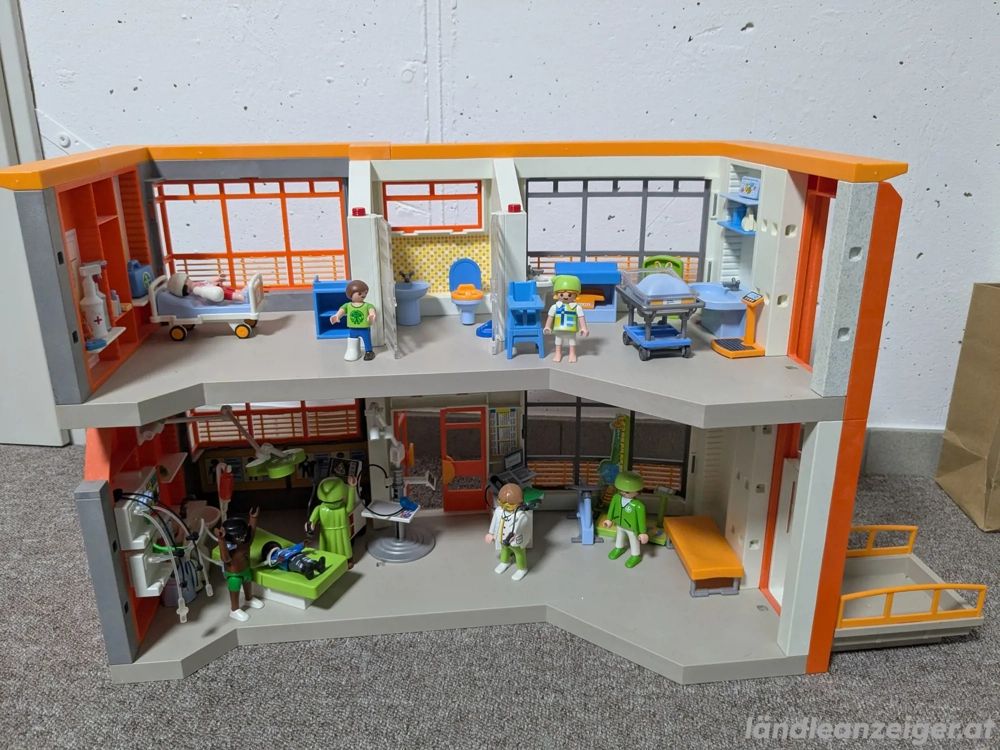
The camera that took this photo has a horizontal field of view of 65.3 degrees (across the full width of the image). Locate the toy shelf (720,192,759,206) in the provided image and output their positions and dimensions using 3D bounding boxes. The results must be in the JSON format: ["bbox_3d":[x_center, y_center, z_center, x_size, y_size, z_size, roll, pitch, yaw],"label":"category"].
[{"bbox_3d":[0.178,-0.126,0.560,0.022,0.002,0.059,-2,19,-4],"label":"toy shelf"}]

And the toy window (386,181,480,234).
[{"bbox_3d":[-0.054,-0.138,0.632,0.079,0.042,0.005,-2,19,-6],"label":"toy window"}]

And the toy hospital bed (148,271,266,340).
[{"bbox_3d":[-0.209,-0.051,0.561,0.074,0.044,0.033,-2,19,-5],"label":"toy hospital bed"}]

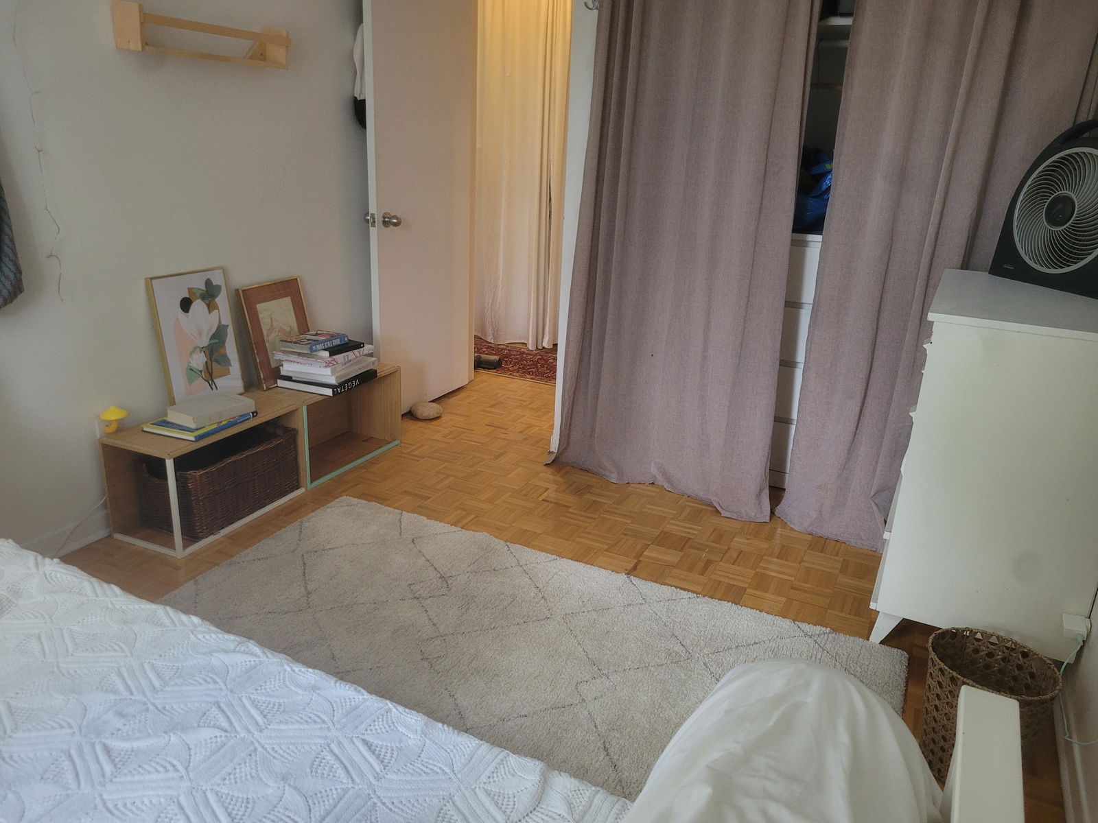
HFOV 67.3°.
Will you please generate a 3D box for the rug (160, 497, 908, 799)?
[{"bbox_3d":[-0.178,0.678,2.085,1.945,0.020,1.330,11,20,24],"label":"rug"}]

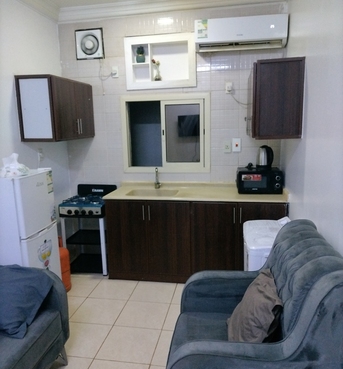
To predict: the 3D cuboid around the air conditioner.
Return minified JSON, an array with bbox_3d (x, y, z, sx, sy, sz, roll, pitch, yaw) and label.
[{"bbox_3d":[0.679,-1.460,3.377,0.860,0.287,0.215,0,11,10],"label":"air conditioner"}]

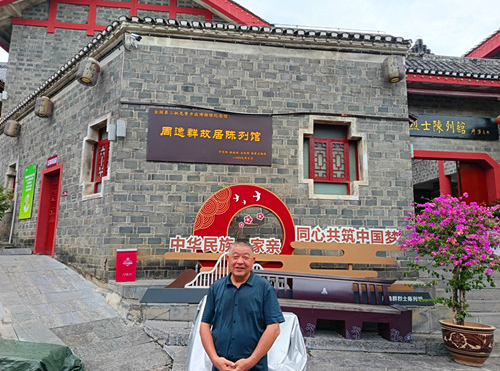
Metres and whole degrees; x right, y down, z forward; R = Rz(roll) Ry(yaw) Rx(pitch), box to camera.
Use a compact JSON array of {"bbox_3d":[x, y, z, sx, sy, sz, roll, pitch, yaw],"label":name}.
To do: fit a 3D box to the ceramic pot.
[{"bbox_3d":[3.046,2.208,4.853,0.681,0.494,0.681,1,-9,0],"label":"ceramic pot"}]

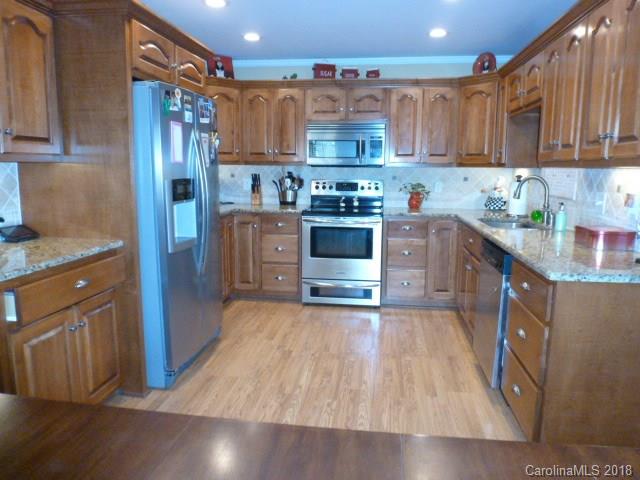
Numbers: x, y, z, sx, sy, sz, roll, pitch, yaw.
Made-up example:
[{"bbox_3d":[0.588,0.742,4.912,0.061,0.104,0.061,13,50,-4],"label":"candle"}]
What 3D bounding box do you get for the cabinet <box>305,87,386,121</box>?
[{"bbox_3d":[0.267,-1.332,4.396,0.780,0.320,0.335,2,9,8],"label":"cabinet"}]

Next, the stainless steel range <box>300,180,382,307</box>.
[{"bbox_3d":[0.245,0.015,4.481,0.760,1.195,0.680,2,9,8],"label":"stainless steel range"}]

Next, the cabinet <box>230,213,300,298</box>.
[{"bbox_3d":[-0.483,0.132,4.597,0.678,0.855,0.610,2,9,8],"label":"cabinet"}]

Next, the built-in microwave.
[{"bbox_3d":[0.270,-0.961,4.497,0.760,0.407,0.390,2,9,8],"label":"built-in microwave"}]

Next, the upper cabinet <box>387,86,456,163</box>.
[{"bbox_3d":[1.004,-1.111,4.409,0.650,0.738,0.342,2,9,8],"label":"upper cabinet"}]

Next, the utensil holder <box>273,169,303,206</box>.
[{"bbox_3d":[-0.352,-0.522,4.622,0.290,0.360,0.220,2,9,8],"label":"utensil holder"}]

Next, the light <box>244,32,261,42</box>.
[{"bbox_3d":[-0.580,-1.736,3.817,0.160,0.050,0.160,2,9,8],"label":"light"}]

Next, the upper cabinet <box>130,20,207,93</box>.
[{"bbox_3d":[-1.217,-1.098,2.794,0.650,0.305,0.990,2,9,8],"label":"upper cabinet"}]

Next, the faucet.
[{"bbox_3d":[1.487,-0.266,3.062,0.270,0.371,0.100,2,9,8],"label":"faucet"}]

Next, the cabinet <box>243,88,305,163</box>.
[{"bbox_3d":[-0.431,-1.152,4.575,0.640,0.735,0.330,2,9,8],"label":"cabinet"}]

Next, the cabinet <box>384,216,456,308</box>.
[{"bbox_3d":[0.977,0.178,4.450,0.680,0.860,0.620,2,9,8],"label":"cabinet"}]

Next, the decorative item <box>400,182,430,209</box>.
[{"bbox_3d":[0.951,-0.437,4.447,0.290,0.281,0.220,2,9,8],"label":"decorative item"}]

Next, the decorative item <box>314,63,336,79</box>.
[{"bbox_3d":[0.046,-1.665,4.412,0.225,0.170,0.150,-1,9,-7],"label":"decorative item"}]

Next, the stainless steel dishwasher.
[{"bbox_3d":[1.326,0.446,2.672,0.620,0.805,0.602,2,9,8],"label":"stainless steel dishwasher"}]

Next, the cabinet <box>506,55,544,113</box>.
[{"bbox_3d":[1.692,-1.143,3.337,0.342,0.335,0.851,2,9,8],"label":"cabinet"}]

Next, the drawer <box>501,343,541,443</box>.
[{"bbox_3d":[1.171,0.724,2.109,0.450,0.270,0.570,2,9,8],"label":"drawer"}]

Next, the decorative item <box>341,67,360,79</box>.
[{"bbox_3d":[0.292,-1.599,4.265,0.194,0.130,0.120,2,9,8],"label":"decorative item"}]

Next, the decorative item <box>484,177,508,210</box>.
[{"bbox_3d":[1.748,-0.453,4.378,0.210,0.330,0.170,6,10,32],"label":"decorative item"}]

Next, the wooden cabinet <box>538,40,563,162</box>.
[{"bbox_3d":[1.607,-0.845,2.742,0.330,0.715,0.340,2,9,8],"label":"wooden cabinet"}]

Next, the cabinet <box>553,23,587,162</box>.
[{"bbox_3d":[1.561,-0.808,2.482,0.342,0.733,0.335,2,9,8],"label":"cabinet"}]

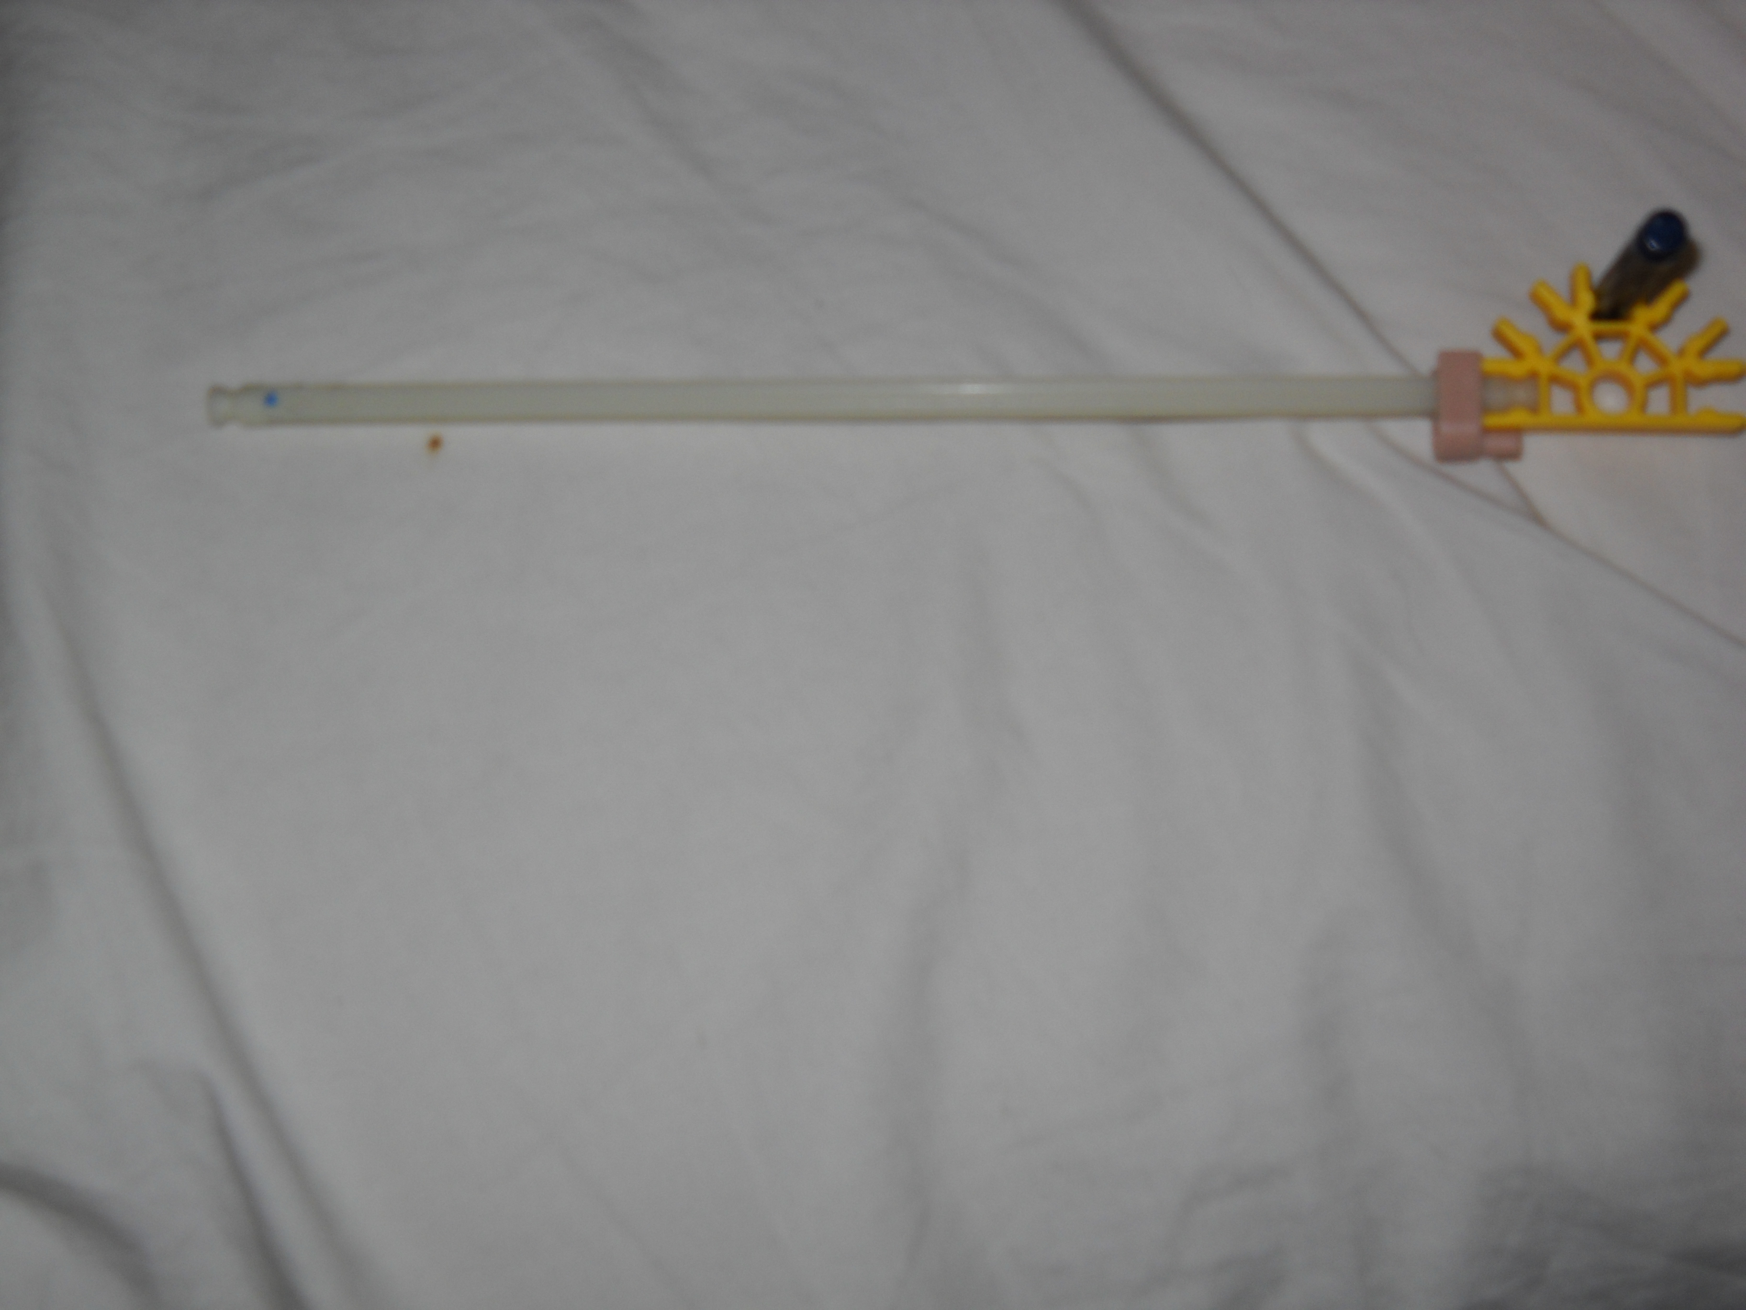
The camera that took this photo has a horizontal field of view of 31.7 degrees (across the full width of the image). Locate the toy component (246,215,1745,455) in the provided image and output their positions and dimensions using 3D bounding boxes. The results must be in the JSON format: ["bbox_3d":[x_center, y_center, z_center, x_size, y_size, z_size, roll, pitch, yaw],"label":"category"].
[{"bbox_3d":[0.011,-0.042,0.414,0.220,0.056,0.028,0,88,5],"label":"toy component"}]

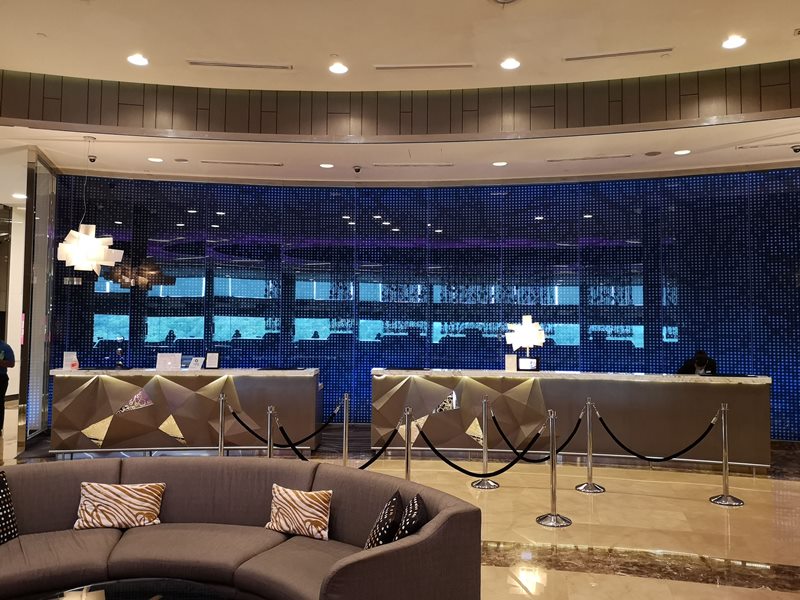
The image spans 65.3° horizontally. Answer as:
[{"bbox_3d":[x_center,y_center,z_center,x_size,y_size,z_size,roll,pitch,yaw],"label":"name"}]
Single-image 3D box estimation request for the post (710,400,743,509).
[{"bbox_3d":[3.187,1.488,6.095,0.310,0.955,0.310,0,-3,0],"label":"post"}]

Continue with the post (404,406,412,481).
[{"bbox_3d":[0.074,1.457,5.622,0.320,0.970,0.320,0,-3,0],"label":"post"}]

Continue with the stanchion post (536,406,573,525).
[{"bbox_3d":[1.338,1.443,5.424,0.310,0.955,0.310,0,-3,0],"label":"stanchion post"}]

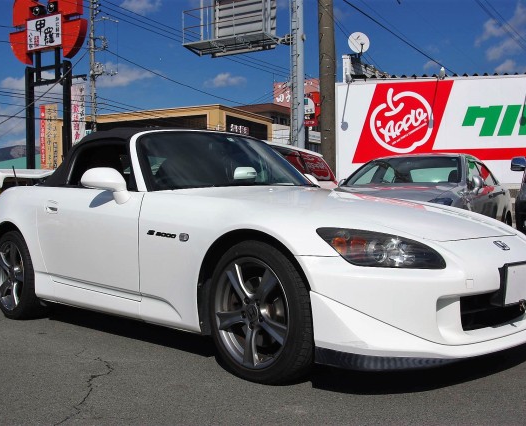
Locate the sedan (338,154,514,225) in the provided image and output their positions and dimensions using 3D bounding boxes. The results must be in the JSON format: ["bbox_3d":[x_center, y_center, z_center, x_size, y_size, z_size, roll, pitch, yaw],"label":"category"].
[{"bbox_3d":[2.259,-0.102,9.050,1.870,1.400,4.850,-1,0,32],"label":"sedan"}]

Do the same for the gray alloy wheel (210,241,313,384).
[{"bbox_3d":[0.011,0.412,2.729,0.220,0.630,0.630,-1,0,-44],"label":"gray alloy wheel"}]

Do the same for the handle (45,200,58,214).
[{"bbox_3d":[-1.318,-0.034,4.001,0.045,0.075,0.150,-1,0,-44],"label":"handle"}]

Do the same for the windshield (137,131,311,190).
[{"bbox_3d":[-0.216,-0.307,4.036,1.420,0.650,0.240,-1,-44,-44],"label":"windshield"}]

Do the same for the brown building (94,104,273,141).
[{"bbox_3d":[-6.773,-2.833,45.168,13.300,7.200,6.900,-1,0,29],"label":"brown building"}]

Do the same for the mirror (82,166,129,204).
[{"bbox_3d":[-0.842,-0.145,3.441,0.230,0.180,0.180,-1,0,-44],"label":"mirror"}]

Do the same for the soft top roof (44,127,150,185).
[{"bbox_3d":[-0.788,-0.362,4.638,1.360,0.420,1.150,-1,0,-44],"label":"soft top roof"}]

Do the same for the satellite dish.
[{"bbox_3d":[2.035,-3.604,13.600,0.460,0.470,0.200,0,-14,-10],"label":"satellite dish"}]

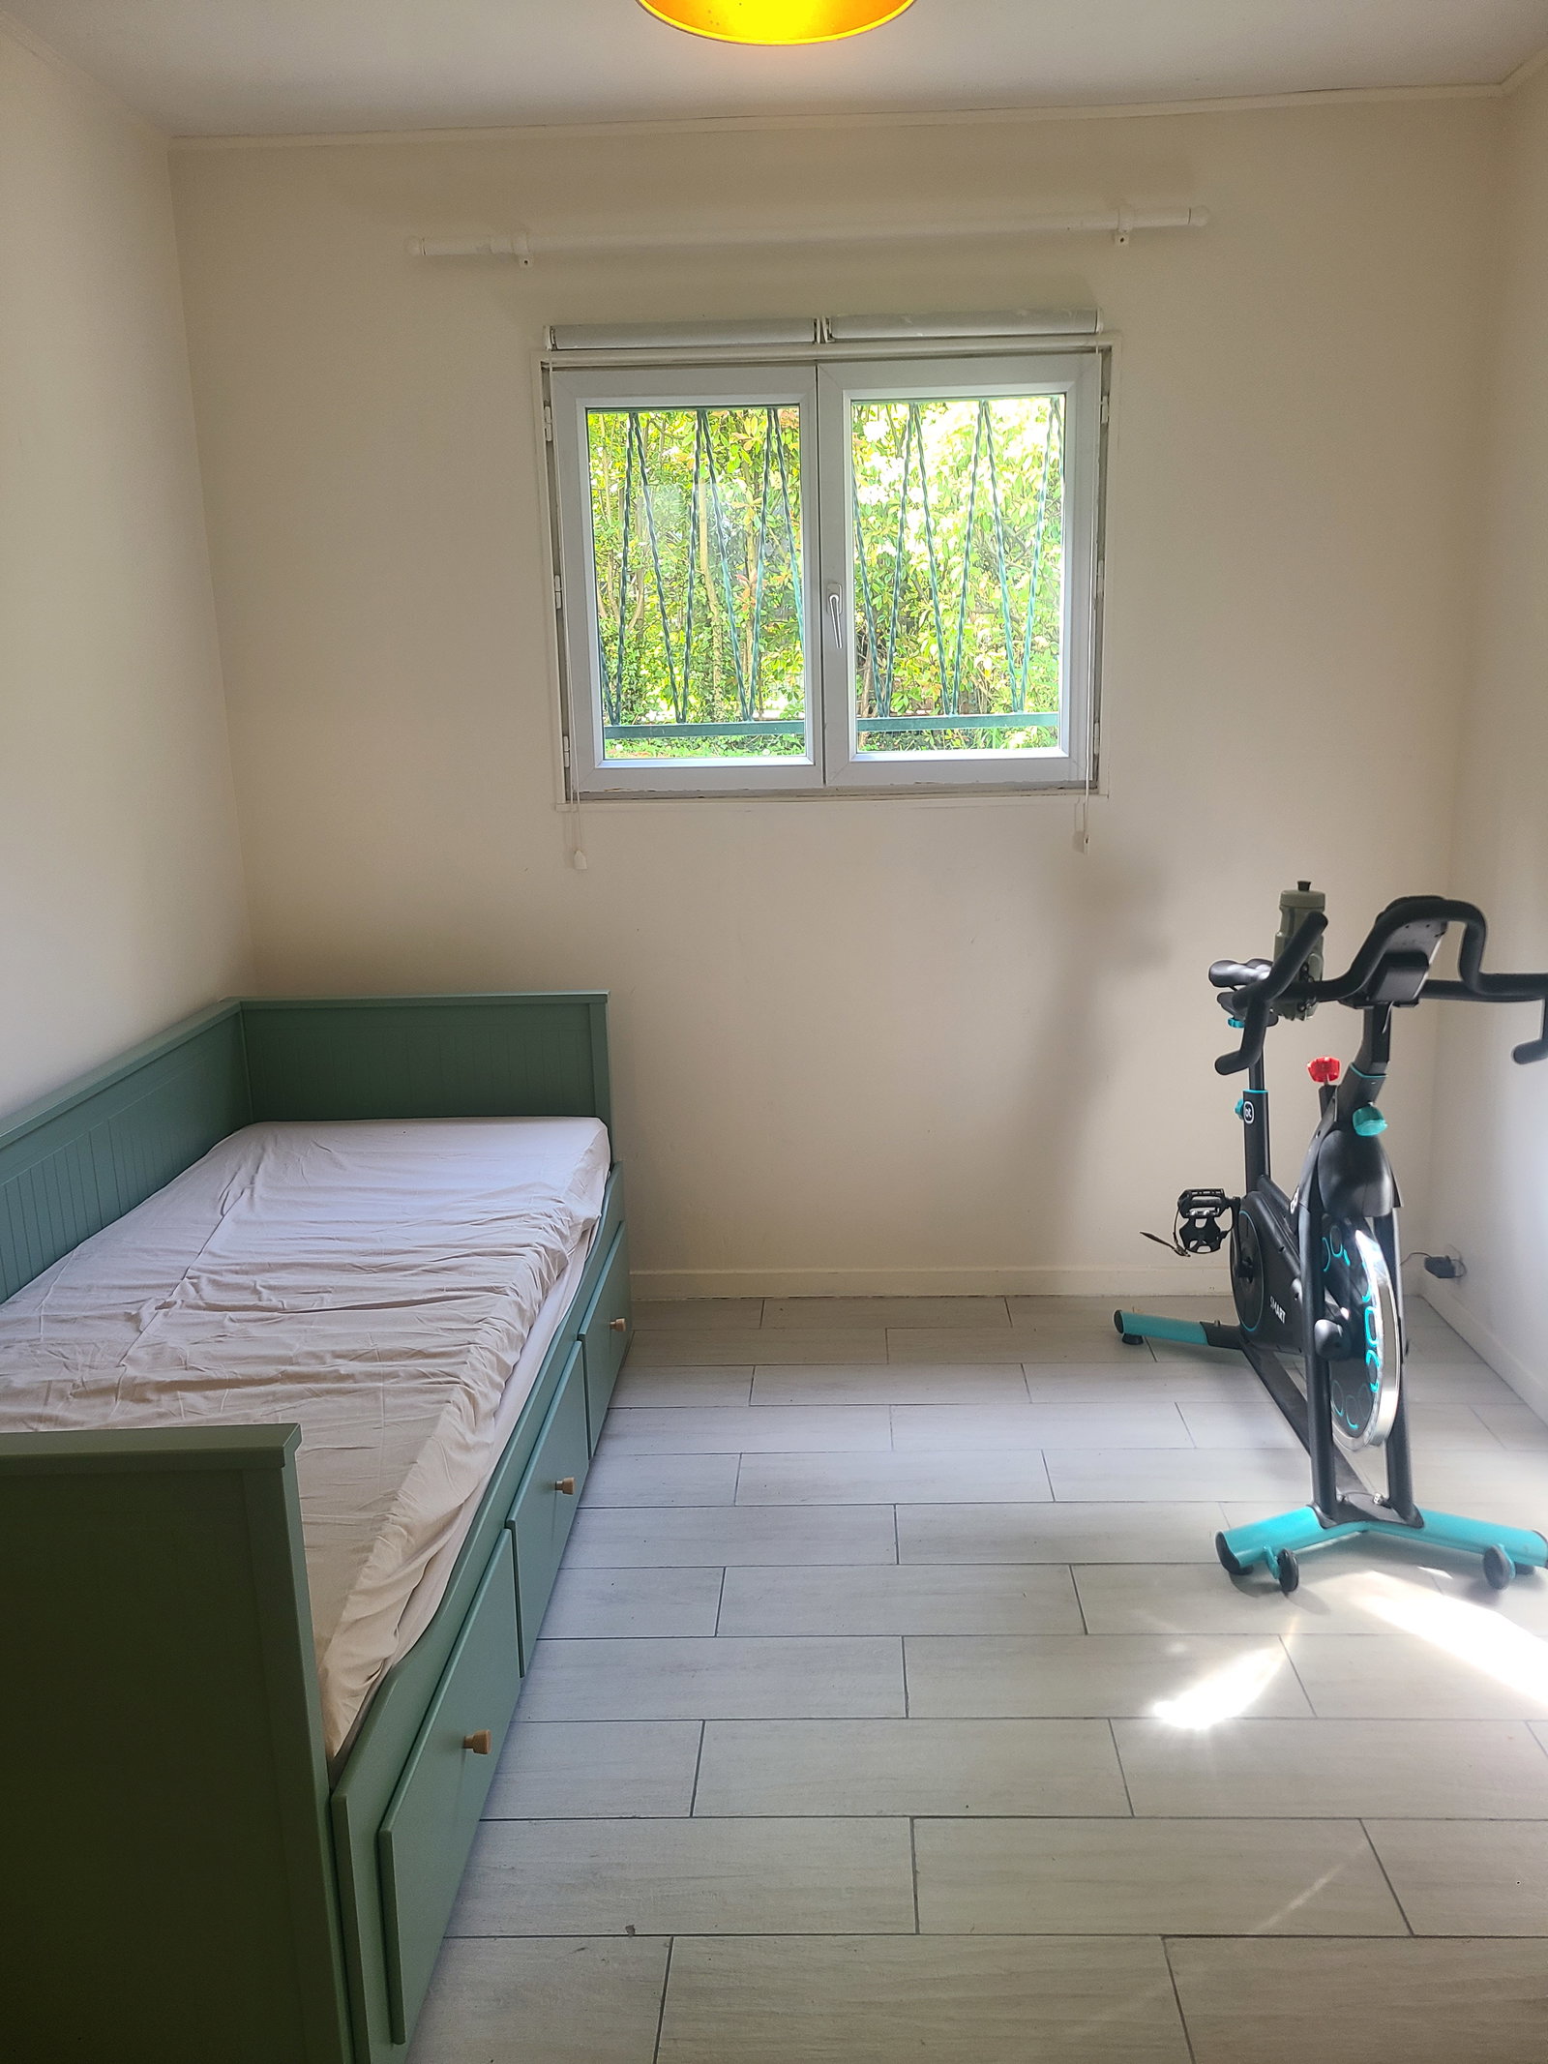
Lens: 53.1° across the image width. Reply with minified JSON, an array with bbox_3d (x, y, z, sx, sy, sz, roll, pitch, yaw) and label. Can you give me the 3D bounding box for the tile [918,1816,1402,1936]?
[{"bbox_3d":[0.482,1.089,1.994,0.598,0.011,0.202,-1,13,3],"label":"tile"}]

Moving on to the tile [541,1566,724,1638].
[{"bbox_3d":[-0.390,0.971,2.630,0.600,0.010,0.200,-1,13,2],"label":"tile"}]

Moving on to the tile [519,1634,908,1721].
[{"bbox_3d":[-0.096,1.011,2.421,0.600,0.010,0.200,-1,13,2],"label":"tile"}]

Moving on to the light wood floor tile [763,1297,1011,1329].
[{"bbox_3d":[0.272,0.687,3.776,0.600,0.010,0.176,-1,13,2],"label":"light wood floor tile"}]

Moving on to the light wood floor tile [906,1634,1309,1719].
[{"bbox_3d":[0.503,0.999,2.393,0.598,0.011,0.202,-1,13,3],"label":"light wood floor tile"}]

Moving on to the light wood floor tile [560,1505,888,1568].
[{"bbox_3d":[-0.076,0.923,2.826,0.598,0.011,0.202,-1,13,3],"label":"light wood floor tile"}]

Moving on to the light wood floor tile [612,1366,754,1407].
[{"bbox_3d":[-0.346,0.795,3.441,0.598,0.011,0.202,-1,13,3],"label":"light wood floor tile"}]

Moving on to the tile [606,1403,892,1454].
[{"bbox_3d":[-0.057,0.828,3.209,0.600,0.010,0.200,-1,13,2],"label":"tile"}]

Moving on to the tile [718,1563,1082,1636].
[{"bbox_3d":[0.212,0.961,2.609,0.598,0.011,0.202,-1,13,3],"label":"tile"}]

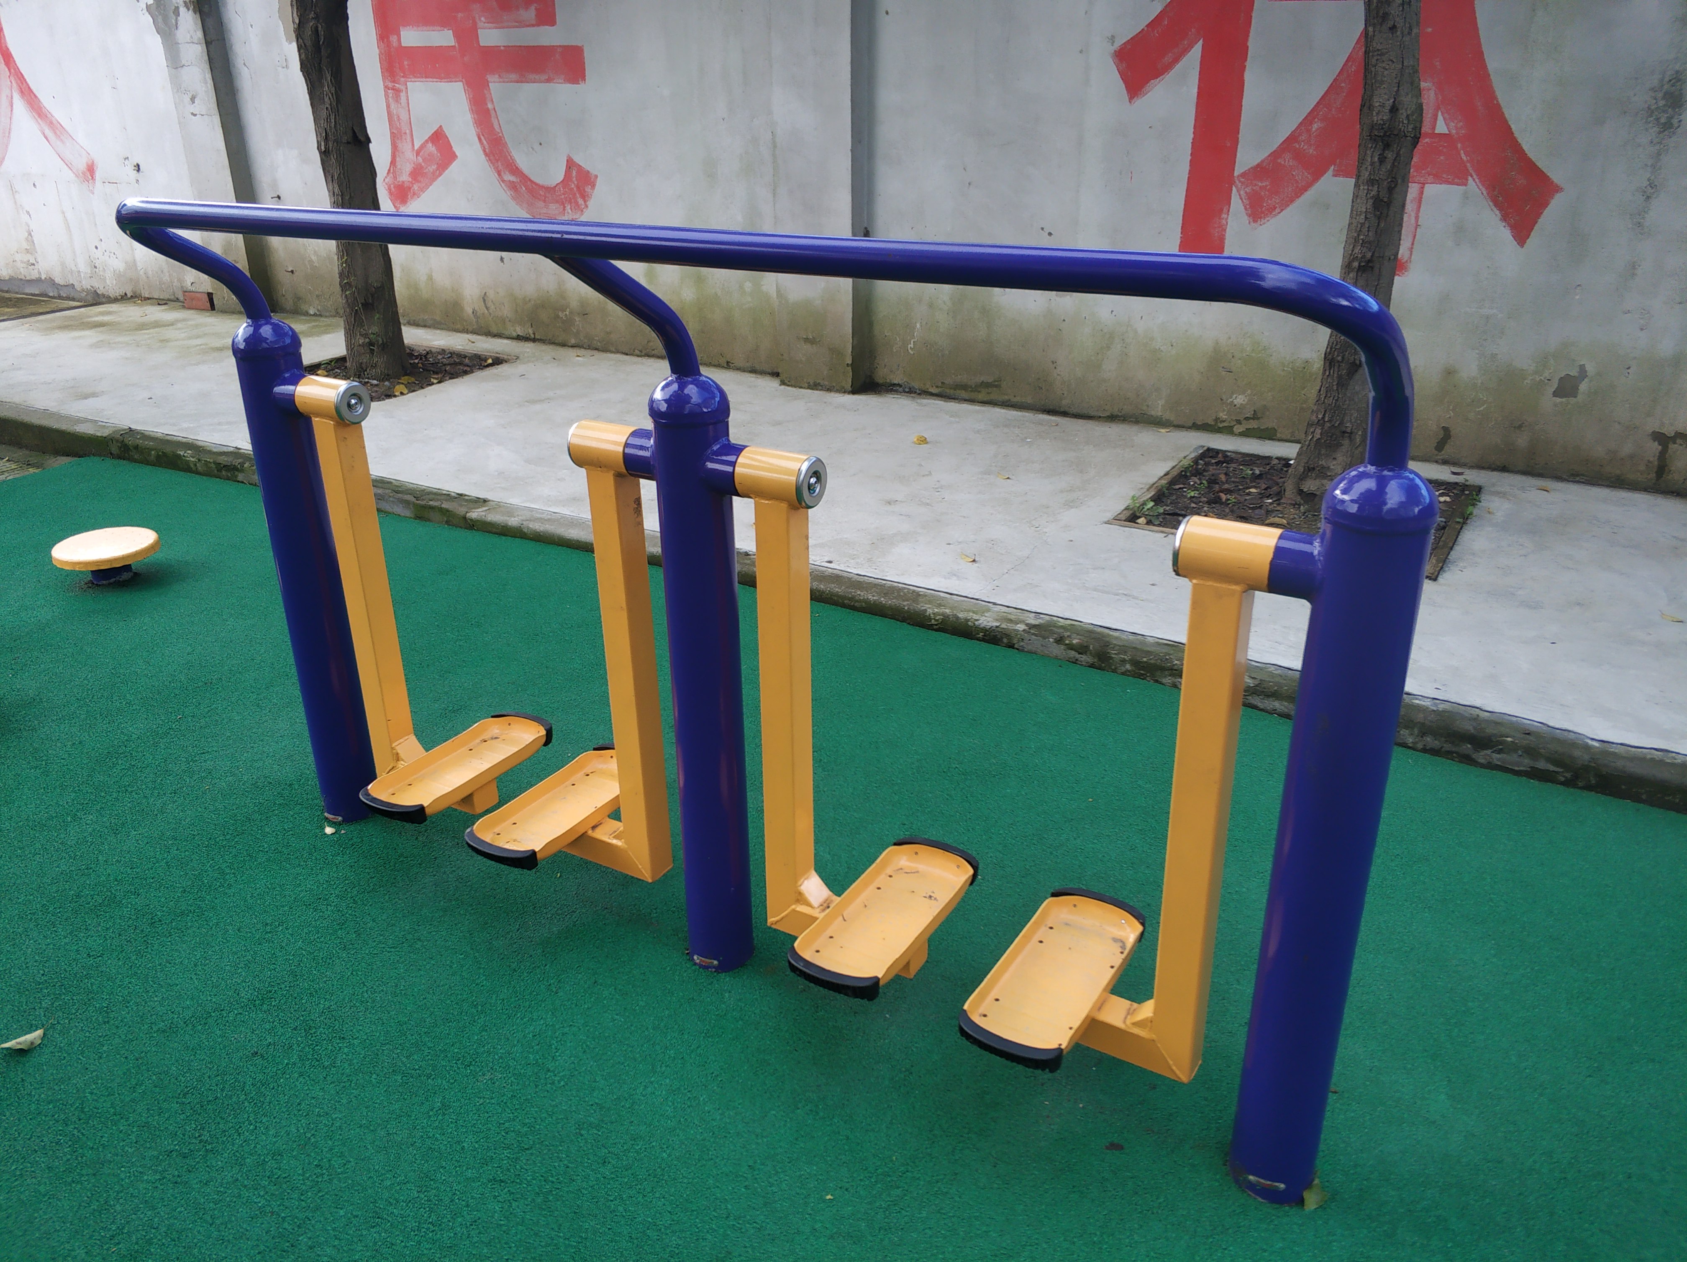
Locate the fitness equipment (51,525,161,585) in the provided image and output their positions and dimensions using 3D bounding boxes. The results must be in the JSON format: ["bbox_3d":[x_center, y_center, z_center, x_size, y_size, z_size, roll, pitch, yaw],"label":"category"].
[{"bbox_3d":[-2.293,-0.216,4.096,0.310,0.122,0.310,-1,24,0],"label":"fitness equipment"}]

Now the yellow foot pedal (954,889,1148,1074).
[{"bbox_3d":[0.323,0.525,1.987,0.158,0.046,0.398,13,27,29],"label":"yellow foot pedal"}]

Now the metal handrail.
[{"bbox_3d":[-0.297,-0.446,1.802,2.014,0.243,0.296,13,27,29],"label":"metal handrail"}]

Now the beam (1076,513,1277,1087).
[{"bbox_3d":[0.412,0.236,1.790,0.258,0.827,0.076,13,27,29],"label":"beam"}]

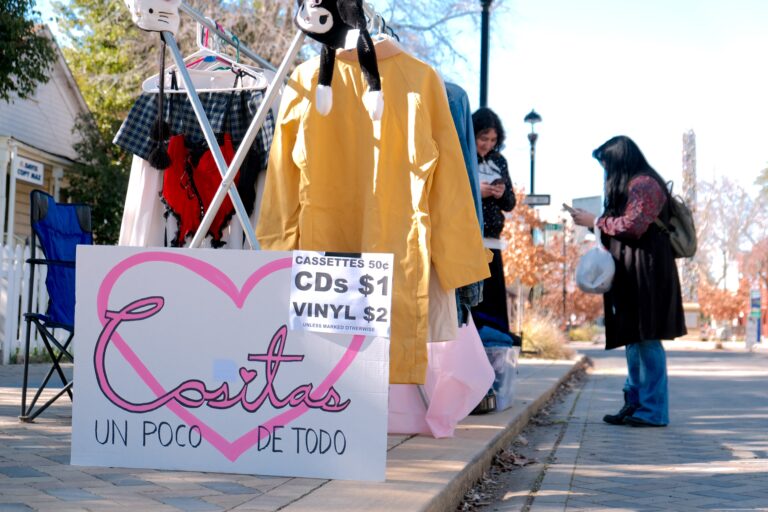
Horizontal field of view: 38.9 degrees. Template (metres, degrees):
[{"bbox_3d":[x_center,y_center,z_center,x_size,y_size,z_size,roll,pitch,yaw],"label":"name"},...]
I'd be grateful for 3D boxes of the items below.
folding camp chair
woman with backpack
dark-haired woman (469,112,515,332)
[{"bbox_3d":[-1.085,0.208,4.430,0.550,0.900,0.640,0,-4,15],"label":"folding camp chair"},{"bbox_3d":[1.350,0.133,6.030,0.680,1.600,0.500,0,-4,12],"label":"woman with backpack"},{"bbox_3d":[0.553,-0.006,5.850,0.450,1.580,0.370,3,-4,-22],"label":"dark-haired woman"}]

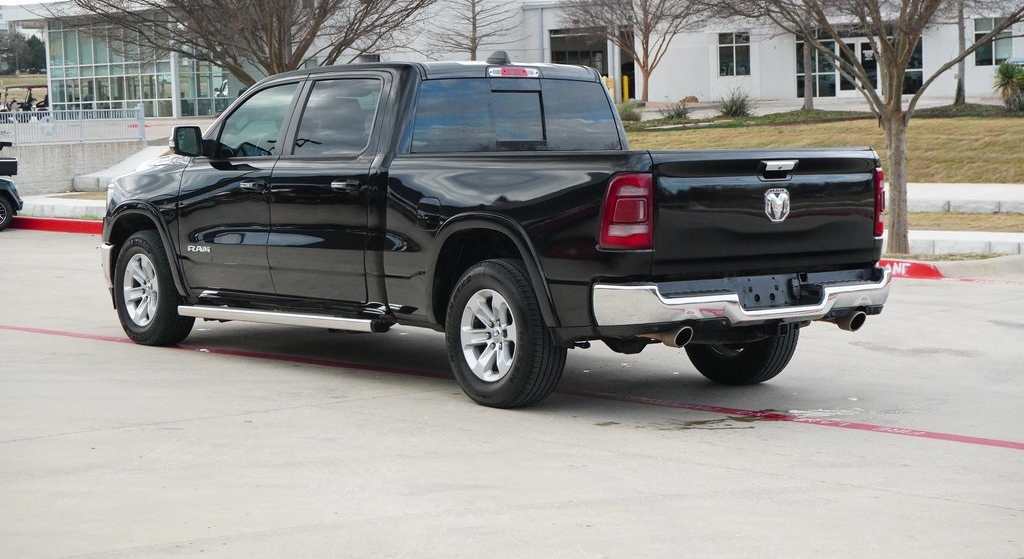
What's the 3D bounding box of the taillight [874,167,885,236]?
[{"bbox_3d":[1.972,-0.423,10.740,0.177,0.382,0.207,-3,5,-38],"label":"taillight"}]

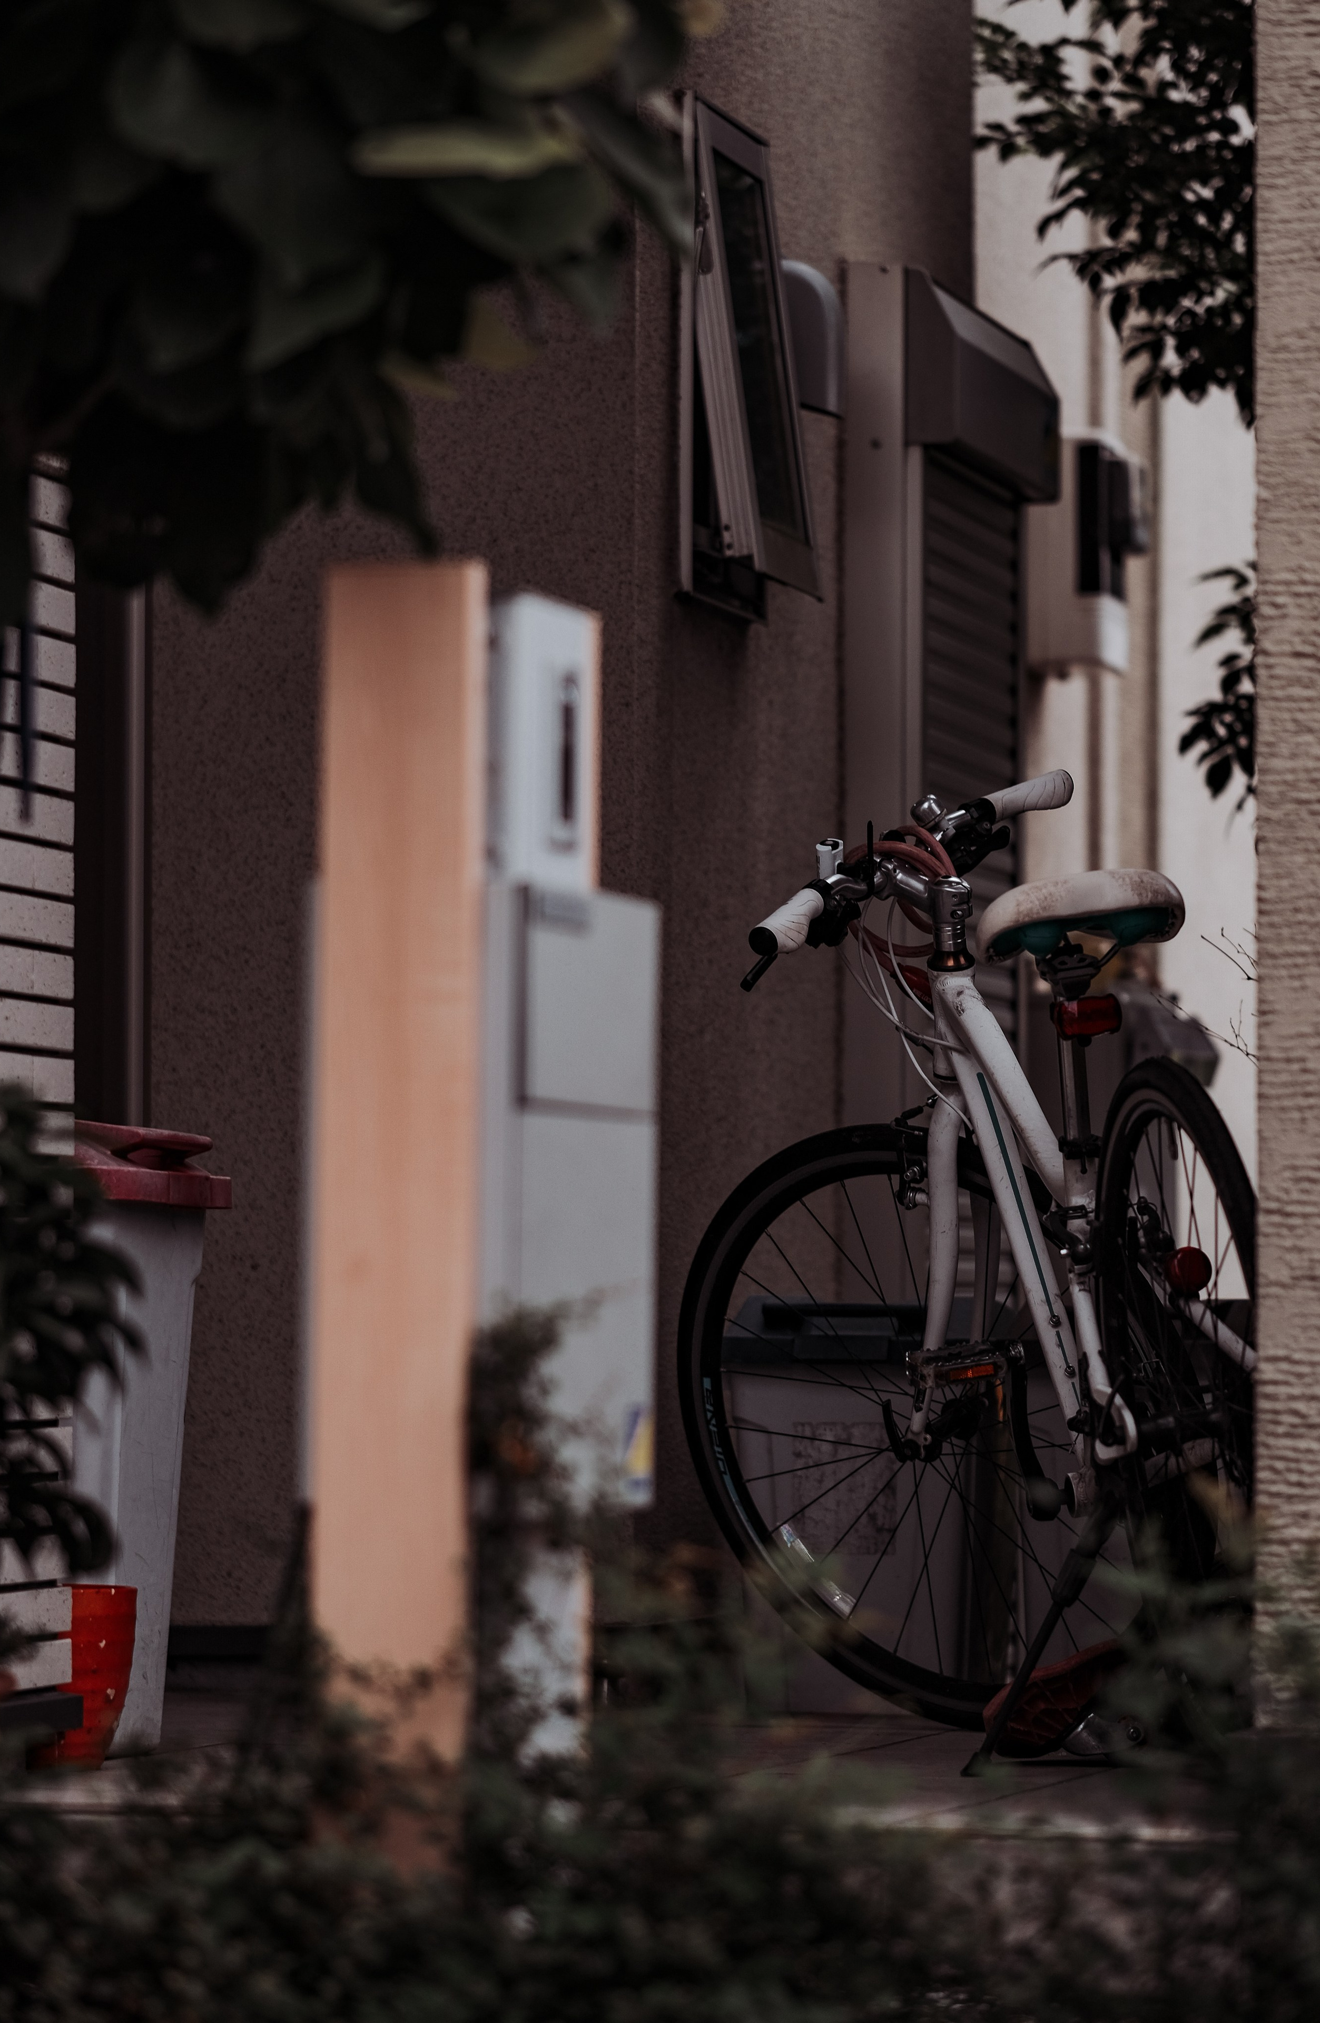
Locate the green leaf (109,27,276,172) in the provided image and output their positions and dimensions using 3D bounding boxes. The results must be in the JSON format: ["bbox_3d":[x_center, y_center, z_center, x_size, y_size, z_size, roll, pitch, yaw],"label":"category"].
[{"bbox_3d":[-0.267,-0.516,4.300,0.092,0.079,0.055,0,-3,0],"label":"green leaf"}]

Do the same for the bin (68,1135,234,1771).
[{"bbox_3d":[-0.683,0.422,7.660,0.420,0.640,0.455,0,-3,8],"label":"bin"}]

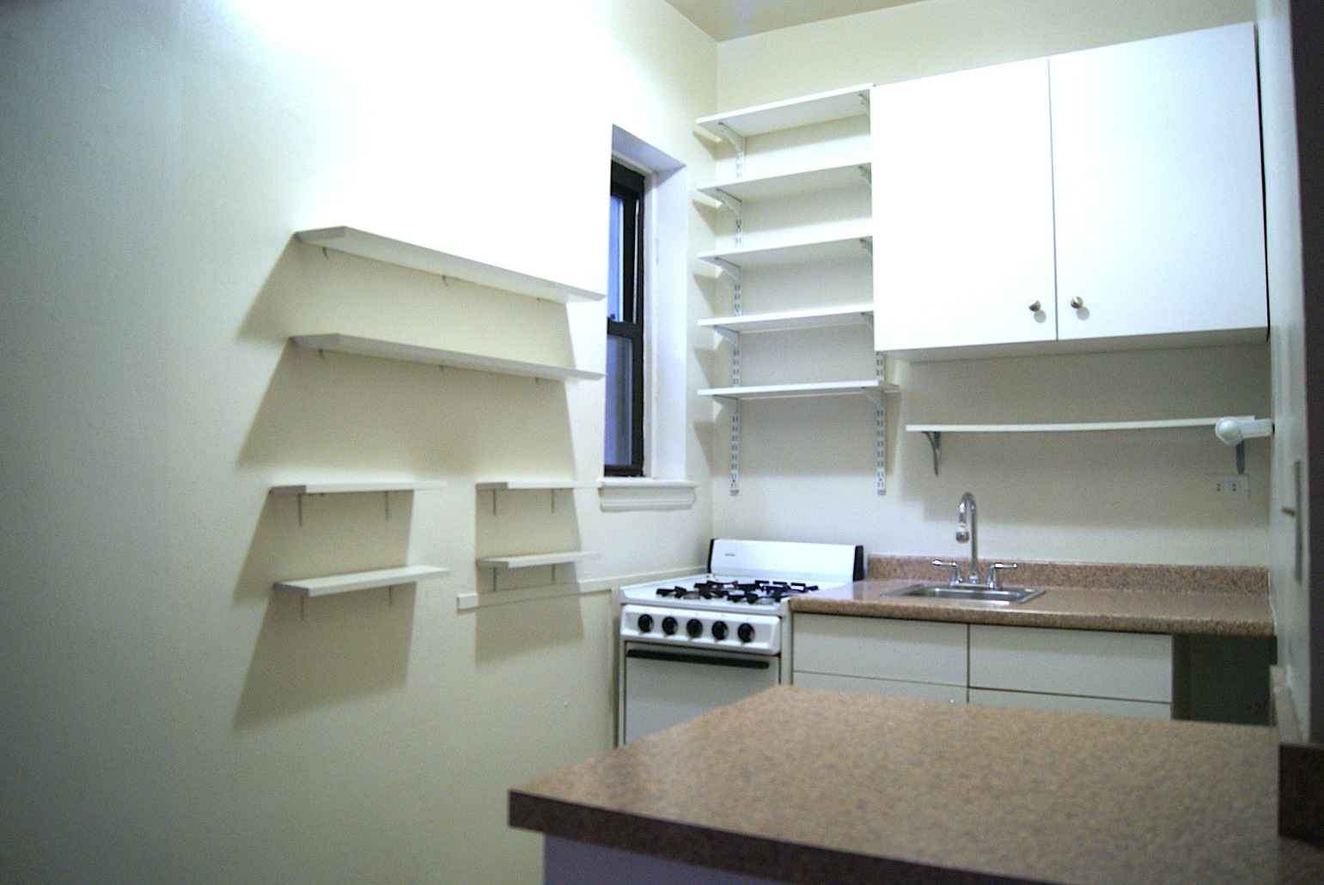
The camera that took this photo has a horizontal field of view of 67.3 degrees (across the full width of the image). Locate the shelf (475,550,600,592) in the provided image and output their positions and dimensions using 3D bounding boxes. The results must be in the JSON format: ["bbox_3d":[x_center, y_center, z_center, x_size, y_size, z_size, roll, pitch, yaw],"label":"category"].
[{"bbox_3d":[-0.306,0.331,2.523,0.102,0.084,0.378,-1,-3,31],"label":"shelf"}]

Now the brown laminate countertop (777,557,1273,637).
[{"bbox_3d":[1.003,0.405,2.752,1.125,0.117,0.640,-1,-3,27],"label":"brown laminate countertop"}]

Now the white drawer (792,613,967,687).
[{"bbox_3d":[0.557,0.525,2.554,0.462,0.156,0.022,-1,-3,31],"label":"white drawer"}]

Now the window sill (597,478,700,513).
[{"bbox_3d":[-0.066,0.163,3.074,0.080,0.090,0.550,-2,-3,32],"label":"window sill"}]

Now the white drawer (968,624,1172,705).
[{"bbox_3d":[0.945,0.511,2.321,0.454,0.154,0.022,-1,-3,31],"label":"white drawer"}]

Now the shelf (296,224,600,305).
[{"bbox_3d":[-0.455,-0.414,2.397,0.140,0.021,0.878,-2,-3,32],"label":"shelf"}]

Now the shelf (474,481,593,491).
[{"bbox_3d":[-0.316,0.116,2.622,0.100,0.020,0.390,-2,-3,32],"label":"shelf"}]

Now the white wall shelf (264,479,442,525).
[{"bbox_3d":[-0.606,0.127,2.020,0.103,0.079,0.373,-1,-3,31],"label":"white wall shelf"}]

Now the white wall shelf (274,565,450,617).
[{"bbox_3d":[-0.600,0.306,2.023,0.104,0.072,0.375,-1,-3,31],"label":"white wall shelf"}]

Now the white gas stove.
[{"bbox_3d":[0.259,0.837,3.043,0.525,1.035,0.645,-1,-3,27],"label":"white gas stove"}]

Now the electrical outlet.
[{"bbox_3d":[1.613,0.127,2.829,0.110,0.069,0.011,-1,-3,25],"label":"electrical outlet"}]

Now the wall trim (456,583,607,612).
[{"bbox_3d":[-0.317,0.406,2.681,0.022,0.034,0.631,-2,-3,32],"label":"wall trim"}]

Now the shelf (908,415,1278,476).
[{"bbox_3d":[1.147,0.019,2.765,0.922,0.147,0.190,-1,-3,31],"label":"shelf"}]

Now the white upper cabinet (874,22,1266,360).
[{"bbox_3d":[1.099,-0.632,2.744,0.984,0.762,0.329,-1,-3,31],"label":"white upper cabinet"}]

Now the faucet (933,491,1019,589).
[{"bbox_3d":[0.902,0.288,2.930,0.250,0.275,0.205,-1,-3,28],"label":"faucet"}]

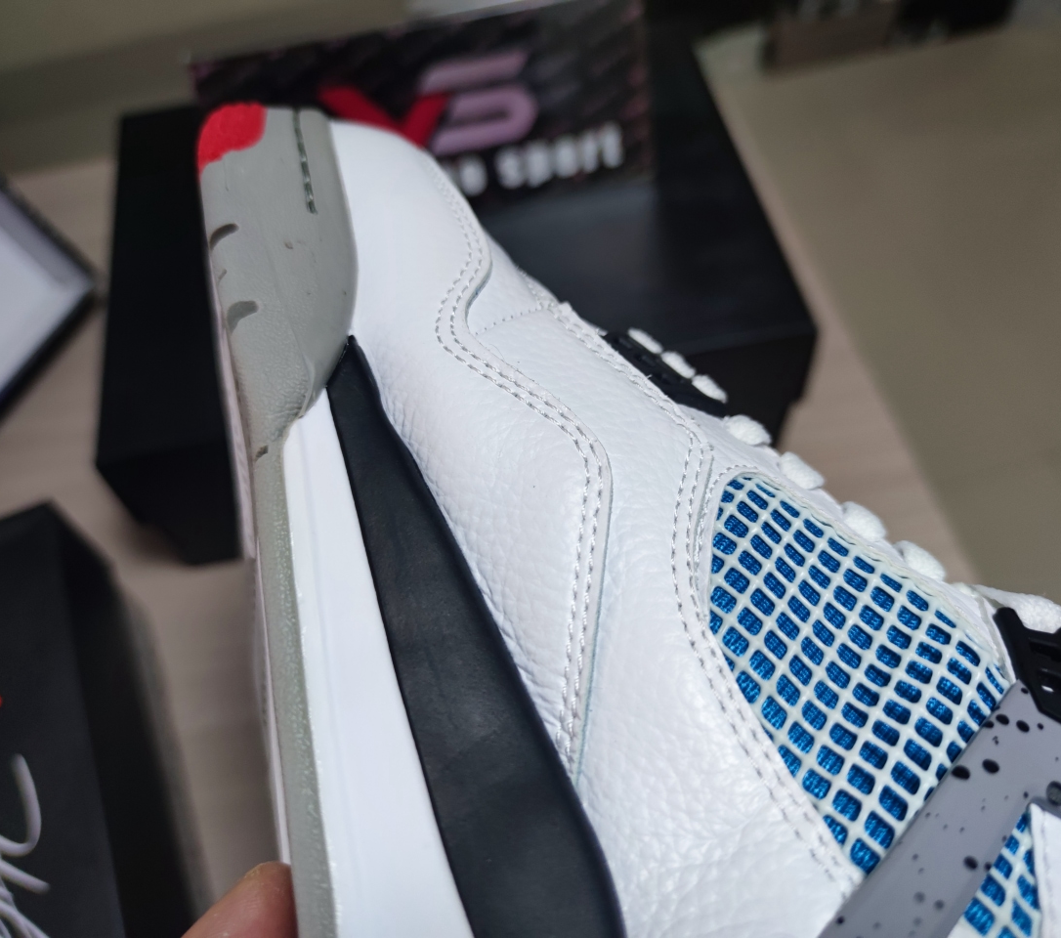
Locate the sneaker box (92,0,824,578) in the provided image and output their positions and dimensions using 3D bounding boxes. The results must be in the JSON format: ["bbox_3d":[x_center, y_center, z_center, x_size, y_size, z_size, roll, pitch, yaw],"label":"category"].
[{"bbox_3d":[-0.051,-0.111,0.521,0.347,0.116,0.250,-11,60,-3],"label":"sneaker box"}]

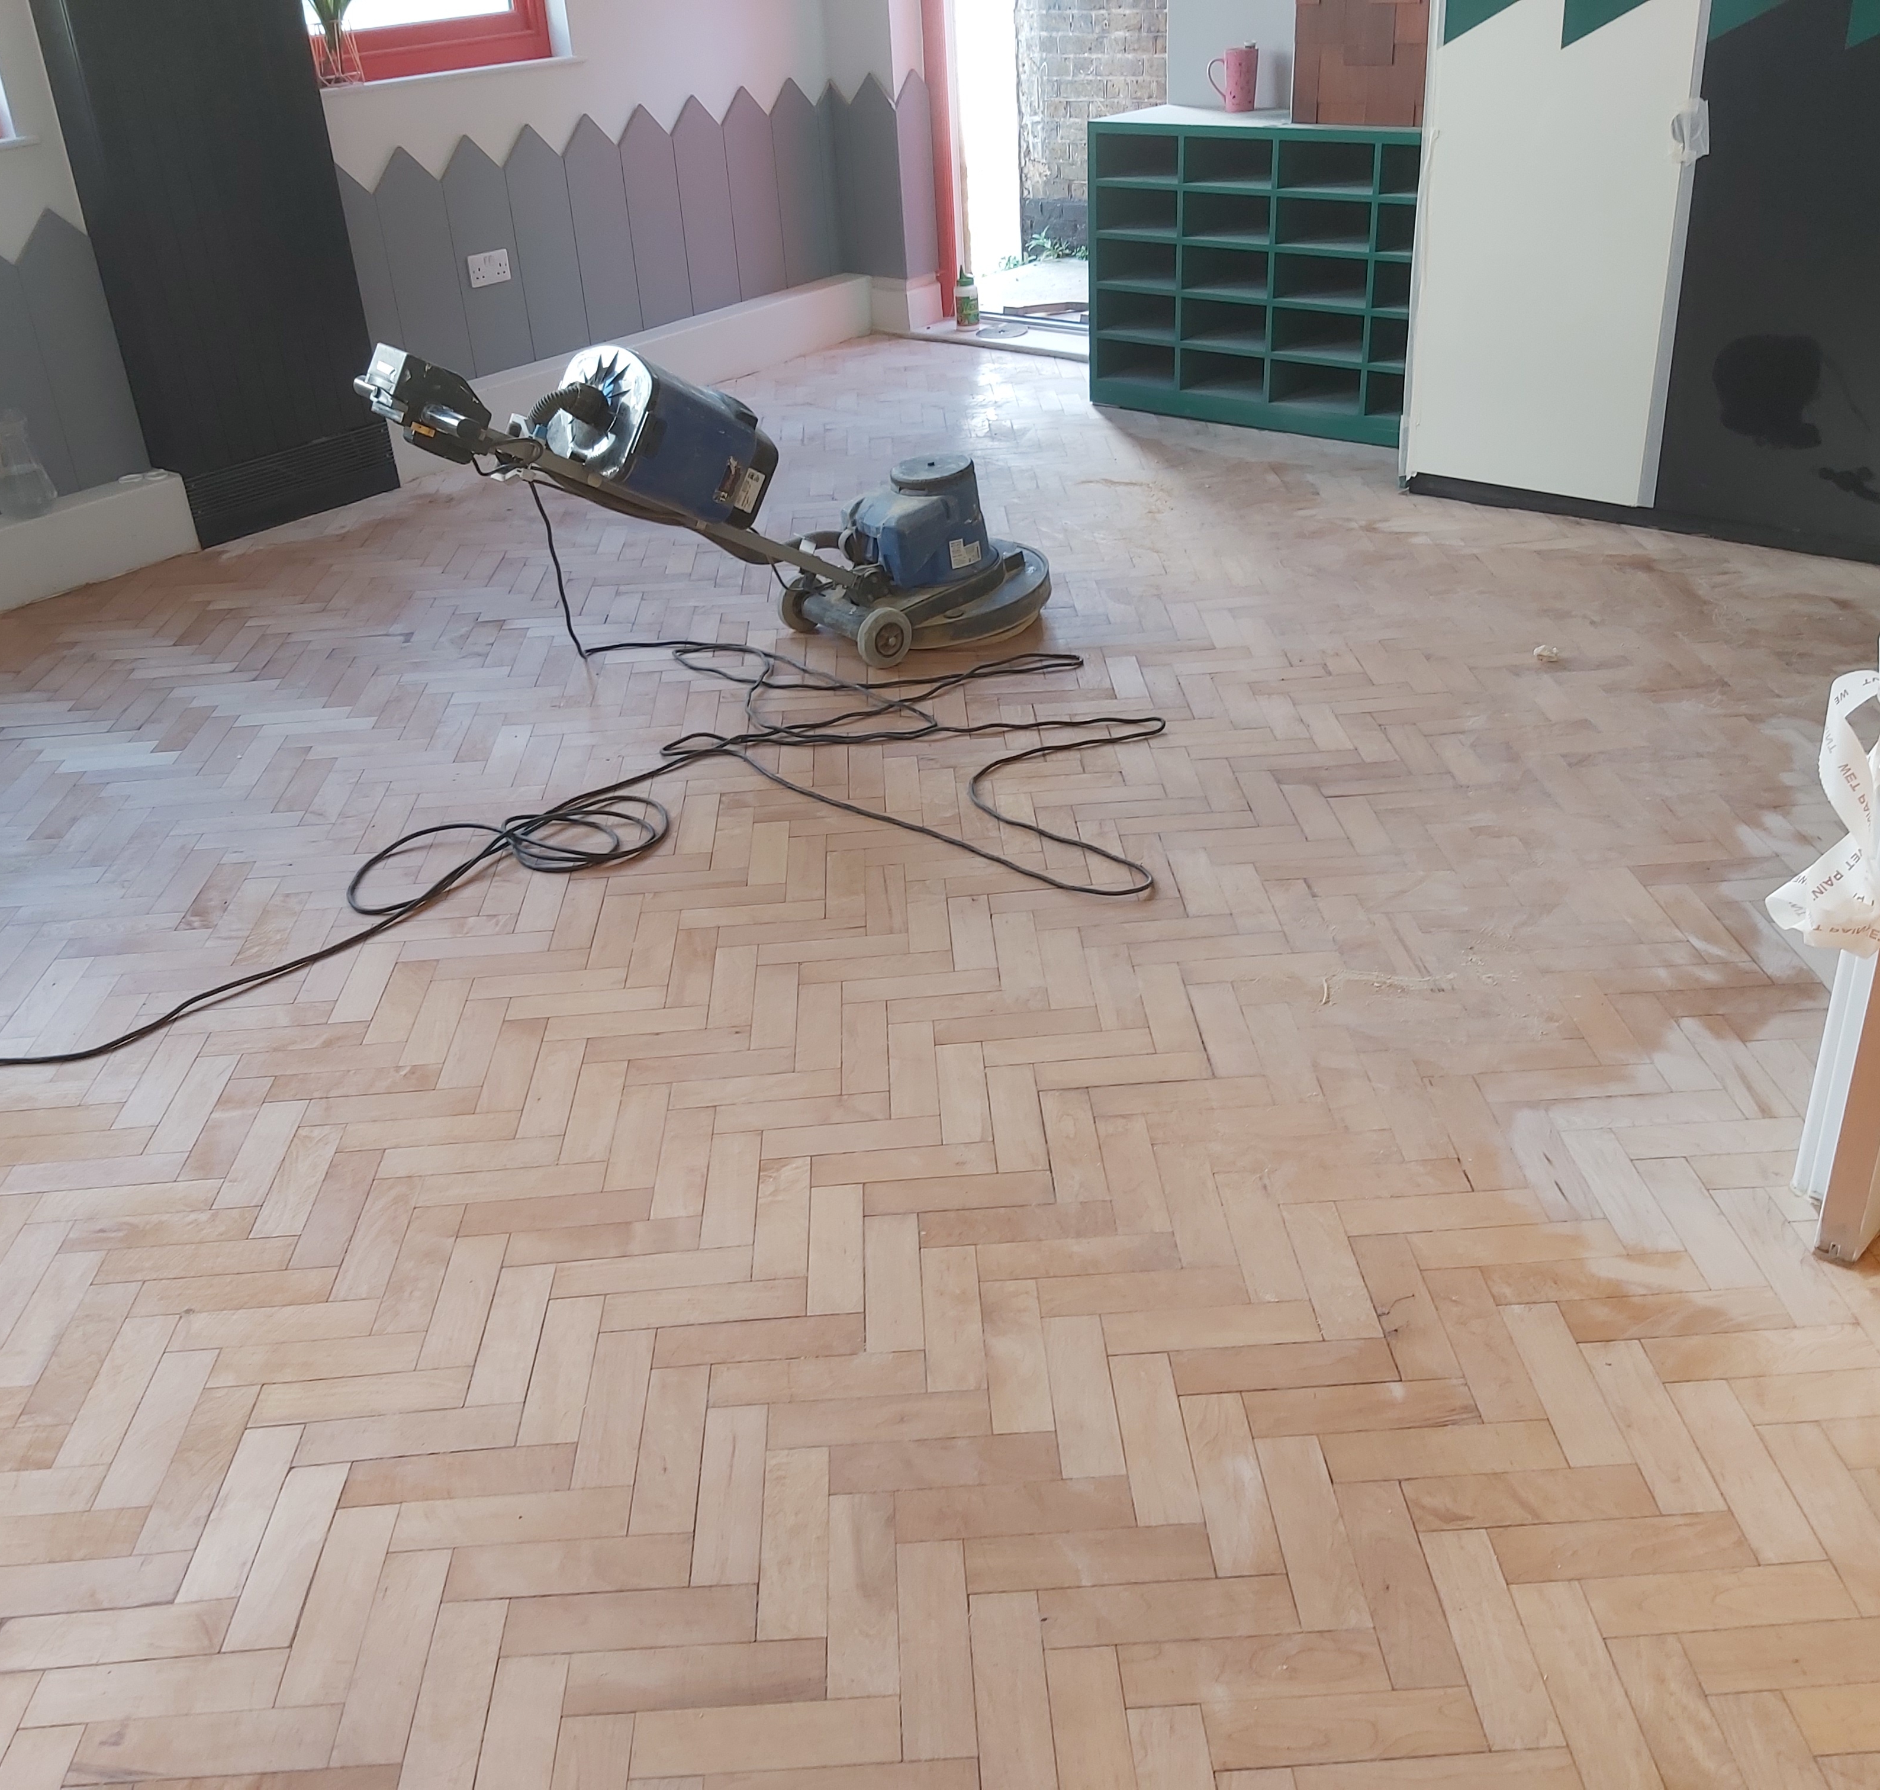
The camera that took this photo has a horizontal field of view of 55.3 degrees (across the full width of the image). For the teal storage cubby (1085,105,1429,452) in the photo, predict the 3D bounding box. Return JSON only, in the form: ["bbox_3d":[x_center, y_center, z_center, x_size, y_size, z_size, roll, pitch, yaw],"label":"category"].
[{"bbox_3d":[1.002,-1.695,4.873,1.168,0.768,0.393,19,37,35],"label":"teal storage cubby"}]

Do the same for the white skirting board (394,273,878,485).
[{"bbox_3d":[-0.935,-1.653,5.631,0.152,0.183,2.035,19,37,35],"label":"white skirting board"}]

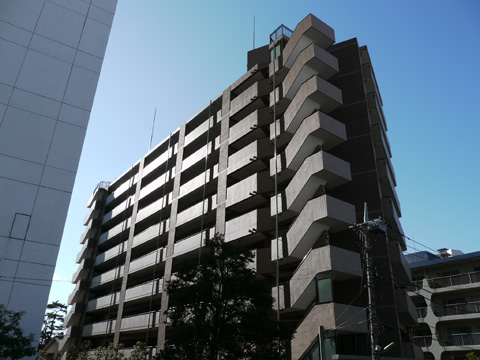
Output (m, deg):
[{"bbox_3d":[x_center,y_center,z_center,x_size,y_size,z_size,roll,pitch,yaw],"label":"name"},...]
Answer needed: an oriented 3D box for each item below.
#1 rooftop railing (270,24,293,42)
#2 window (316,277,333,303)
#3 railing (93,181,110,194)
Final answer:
[{"bbox_3d":[3.505,-11.195,30.995,1.568,1.012,1.454,20,-32,-34],"label":"rooftop railing"},{"bbox_3d":[4.302,5.616,19.707,0.114,1.211,1.054,20,-32,-34],"label":"window"},{"bbox_3d":[-20.582,1.400,57.562,1.454,1.054,3.477,20,-32,-34],"label":"railing"}]

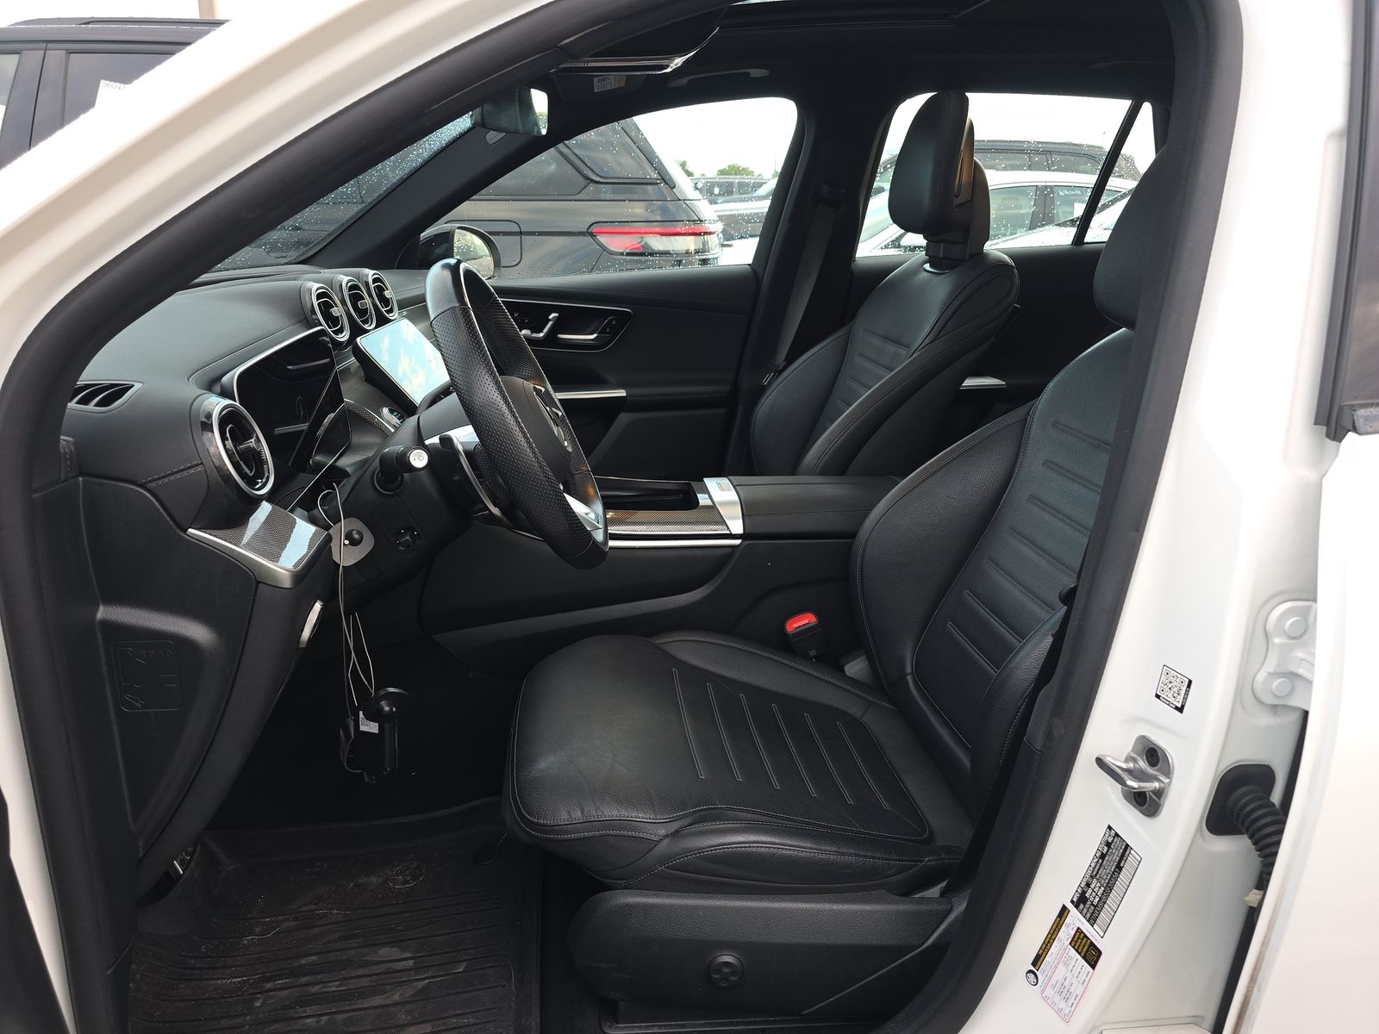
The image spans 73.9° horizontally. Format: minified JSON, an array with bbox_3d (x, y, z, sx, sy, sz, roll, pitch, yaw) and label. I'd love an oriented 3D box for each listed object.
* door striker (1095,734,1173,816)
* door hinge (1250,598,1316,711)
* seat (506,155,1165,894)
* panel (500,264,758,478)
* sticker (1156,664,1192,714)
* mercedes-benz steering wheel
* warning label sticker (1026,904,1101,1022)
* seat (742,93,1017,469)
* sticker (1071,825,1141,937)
[{"bbox_3d":[0.342,0.198,0.708,0.038,0.062,0.042,11,15,-15],"label":"door striker"},{"bbox_3d":[0.448,0.103,0.675,0.060,0.078,0.045,8,16,10],"label":"door hinge"},{"bbox_3d":[0.228,-0.037,1.094,0.915,0.870,0.545,-3,19,-8],"label":"seat"},{"bbox_3d":[-0.264,-0.281,2.066,0.850,0.590,0.120,-3,19,-8],"label":"panel"},{"bbox_3d":[0.362,0.129,0.685,0.002,0.027,0.027,4,16,-17],"label":"sticker"},{"bbox_3d":[-0.198,-0.099,1.009,0.090,0.360,0.370,-26,20,3],"label":"mercedes-benz steering wheel"},{"bbox_3d":[0.316,0.376,0.772,0.002,0.071,0.050,17,11,-19],"label":"warning label sticker"},{"bbox_3d":[0.108,-0.319,1.766,0.890,0.920,0.540,-3,19,-8],"label":"seat"},{"bbox_3d":[0.338,0.295,0.742,0.002,0.075,0.047,18,11,-14],"label":"sticker"}]

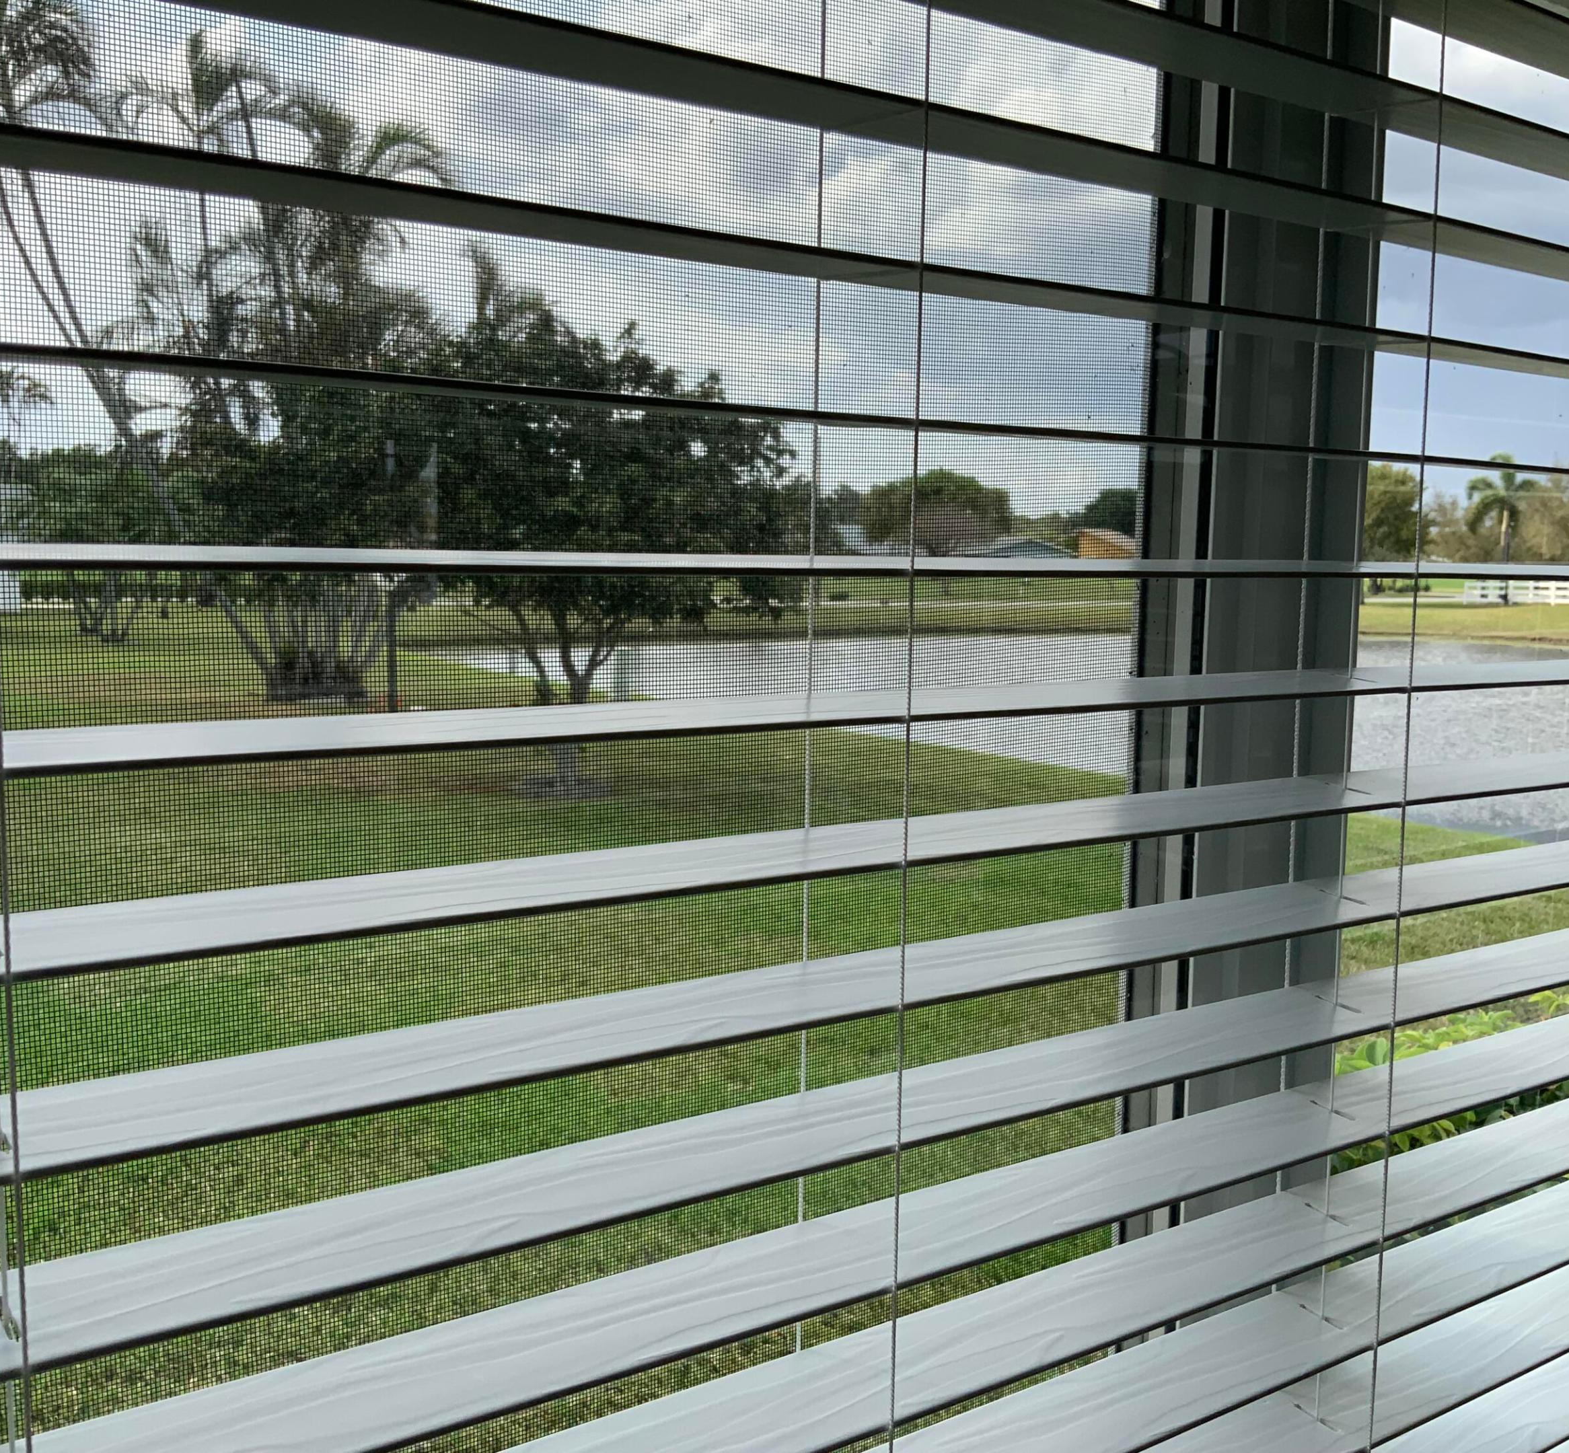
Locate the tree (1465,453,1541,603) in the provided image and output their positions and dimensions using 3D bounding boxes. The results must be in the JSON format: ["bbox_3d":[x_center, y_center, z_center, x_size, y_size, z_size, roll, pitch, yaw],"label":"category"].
[{"bbox_3d":[37.653,-10.384,85.000,4.100,7.900,4.100,4,7,24],"label":"tree"}]

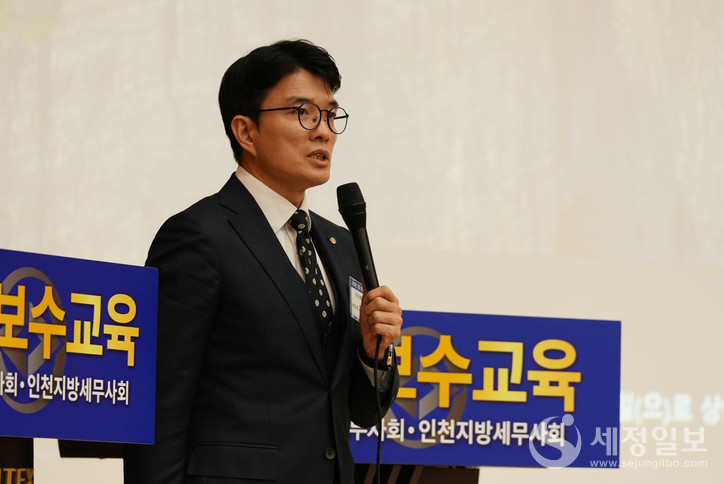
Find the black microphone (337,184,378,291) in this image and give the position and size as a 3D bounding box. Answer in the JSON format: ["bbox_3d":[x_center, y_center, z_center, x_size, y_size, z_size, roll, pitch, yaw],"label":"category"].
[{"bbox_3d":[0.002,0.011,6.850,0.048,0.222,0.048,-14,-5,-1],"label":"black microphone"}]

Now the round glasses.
[{"bbox_3d":[-0.115,-0.204,6.900,0.136,0.048,0.138,9,-12,-42],"label":"round glasses"}]

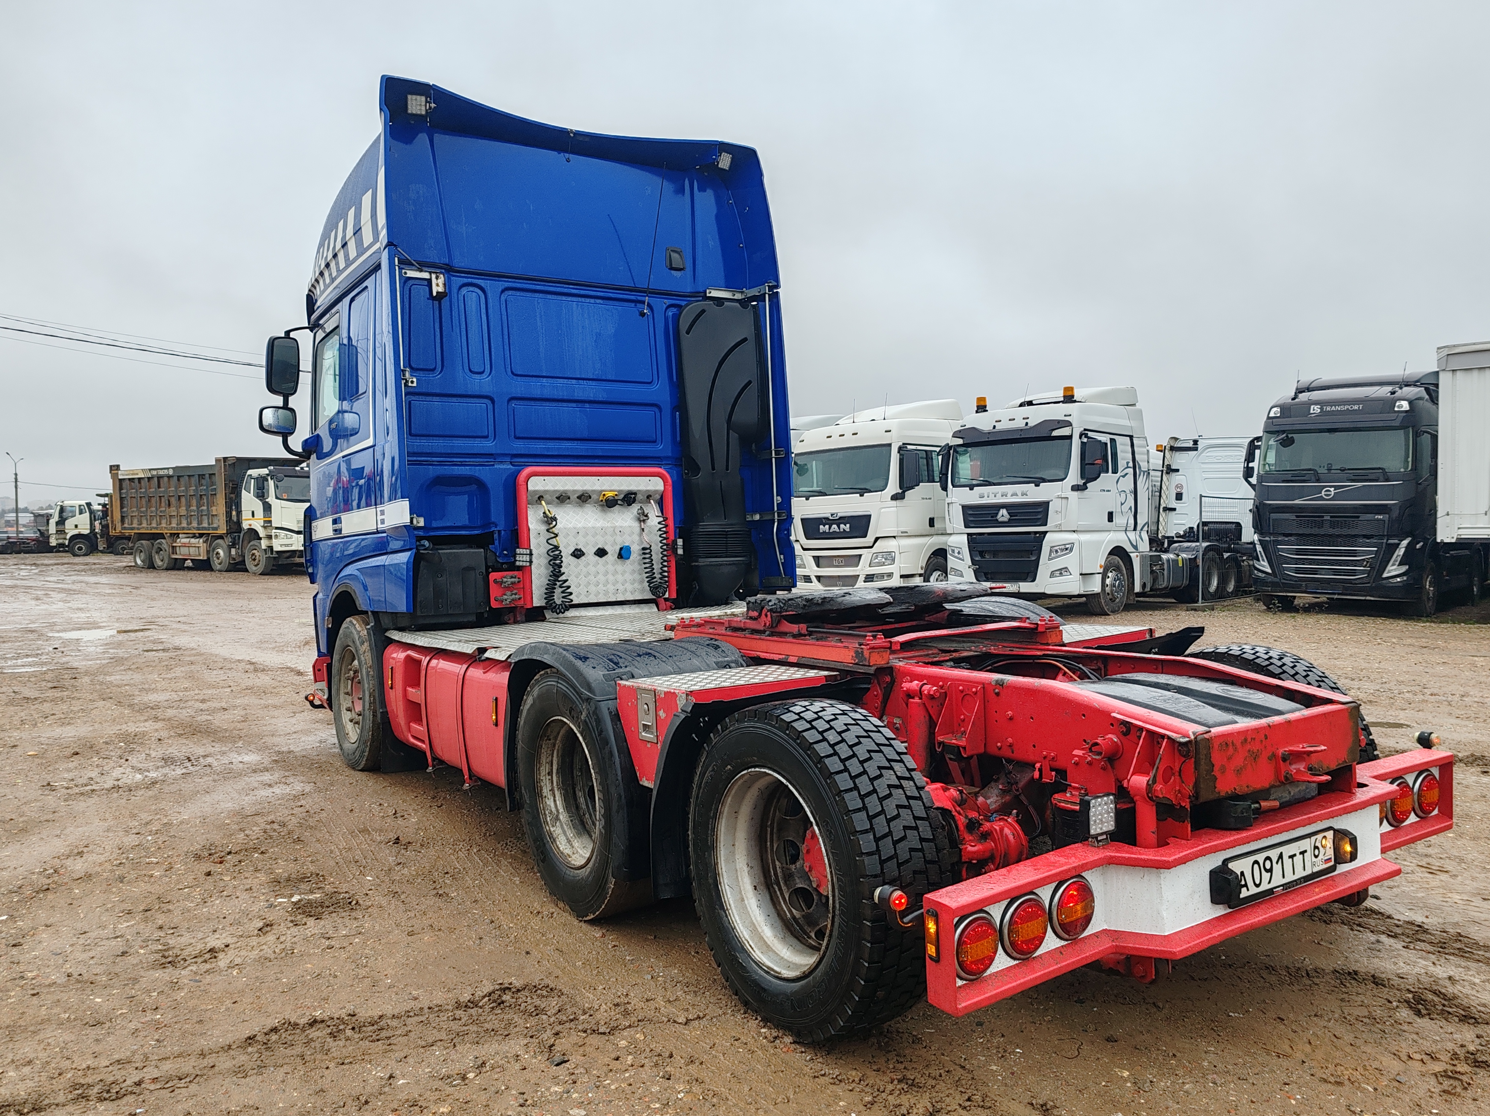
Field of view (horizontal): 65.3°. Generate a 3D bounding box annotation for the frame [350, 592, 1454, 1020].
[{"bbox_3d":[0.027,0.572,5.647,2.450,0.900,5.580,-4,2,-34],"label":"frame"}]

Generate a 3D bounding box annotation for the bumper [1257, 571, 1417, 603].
[{"bbox_3d":[9.950,0.467,19.600,2.480,0.410,0.460,1,2,42],"label":"bumper"}]

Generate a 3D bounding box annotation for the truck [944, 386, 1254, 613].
[{"bbox_3d":[6.781,-1.061,21.849,2.520,3.920,6.950,1,2,43],"label":"truck"}]

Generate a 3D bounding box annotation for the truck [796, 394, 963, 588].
[{"bbox_3d":[3.850,-1.095,23.663,2.500,3.930,6.200,0,3,43],"label":"truck"}]

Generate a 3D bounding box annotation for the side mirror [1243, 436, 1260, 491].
[{"bbox_3d":[9.030,-1.700,20.660,0.250,0.950,0.220,1,2,42],"label":"side mirror"}]

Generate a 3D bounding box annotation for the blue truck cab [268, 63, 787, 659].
[{"bbox_3d":[-1.528,-0.985,7.815,2.600,3.170,2.750,-4,2,-34],"label":"blue truck cab"}]

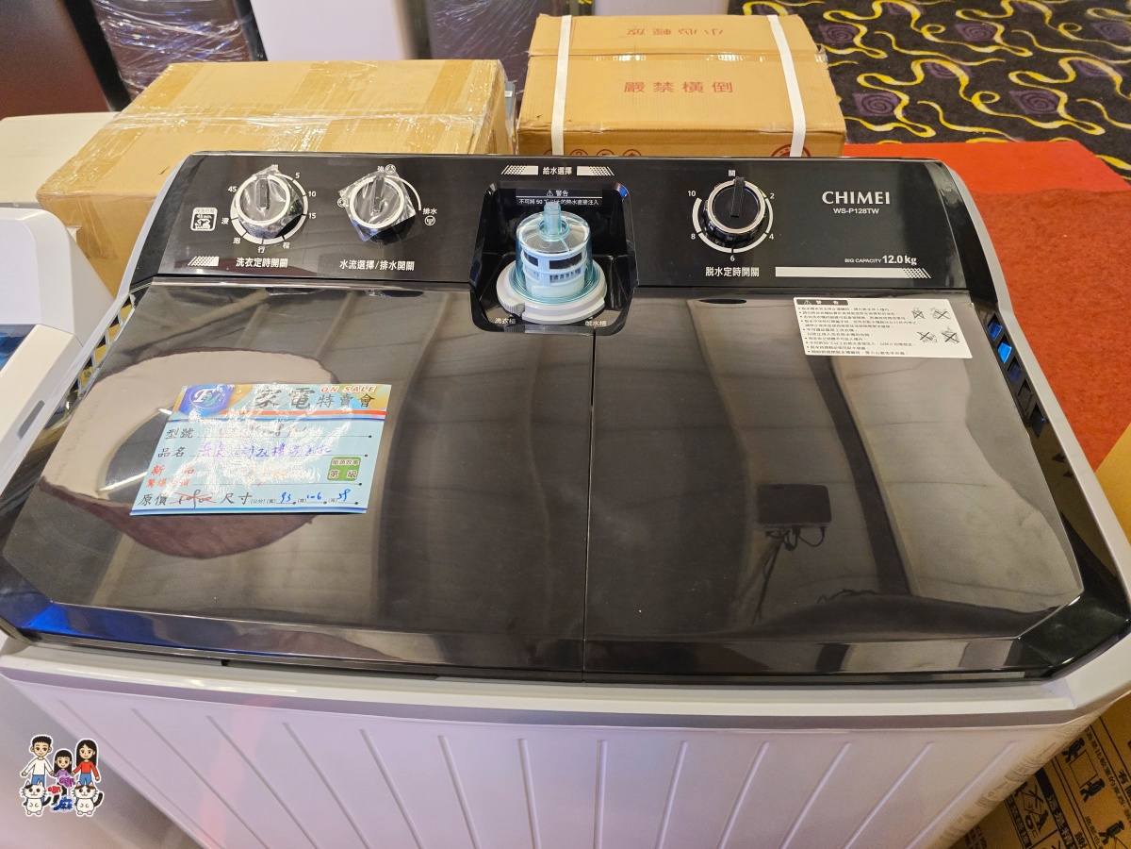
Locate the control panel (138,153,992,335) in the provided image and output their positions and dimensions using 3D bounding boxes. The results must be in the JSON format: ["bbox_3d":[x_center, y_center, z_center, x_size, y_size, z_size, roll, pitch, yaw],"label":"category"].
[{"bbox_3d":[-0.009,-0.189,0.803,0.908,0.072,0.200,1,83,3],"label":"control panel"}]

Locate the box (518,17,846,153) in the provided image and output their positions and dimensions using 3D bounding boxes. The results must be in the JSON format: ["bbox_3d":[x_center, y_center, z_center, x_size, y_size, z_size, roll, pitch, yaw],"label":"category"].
[{"bbox_3d":[0.206,-0.351,1.718,0.527,0.897,0.515,1,47,3],"label":"box"}]

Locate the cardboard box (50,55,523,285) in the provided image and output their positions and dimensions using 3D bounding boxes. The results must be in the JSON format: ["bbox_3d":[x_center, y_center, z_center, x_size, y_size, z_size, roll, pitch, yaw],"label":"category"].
[{"bbox_3d":[-0.461,-0.214,1.613,0.641,0.887,0.484,1,47,3],"label":"cardboard box"}]

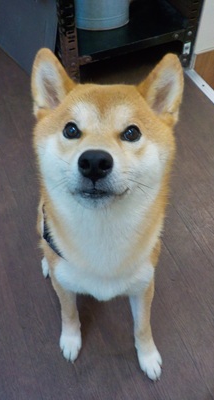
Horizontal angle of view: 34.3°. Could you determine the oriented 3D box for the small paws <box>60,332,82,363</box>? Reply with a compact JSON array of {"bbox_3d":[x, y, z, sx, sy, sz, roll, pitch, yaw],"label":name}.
[{"bbox_3d":[-0.072,0.291,0.691,0.042,0.037,0.057,-5,53,-4],"label":"small paws"}]

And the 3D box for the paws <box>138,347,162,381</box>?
[{"bbox_3d":[0.083,0.314,0.673,0.043,0.037,0.058,-16,55,-12],"label":"paws"}]

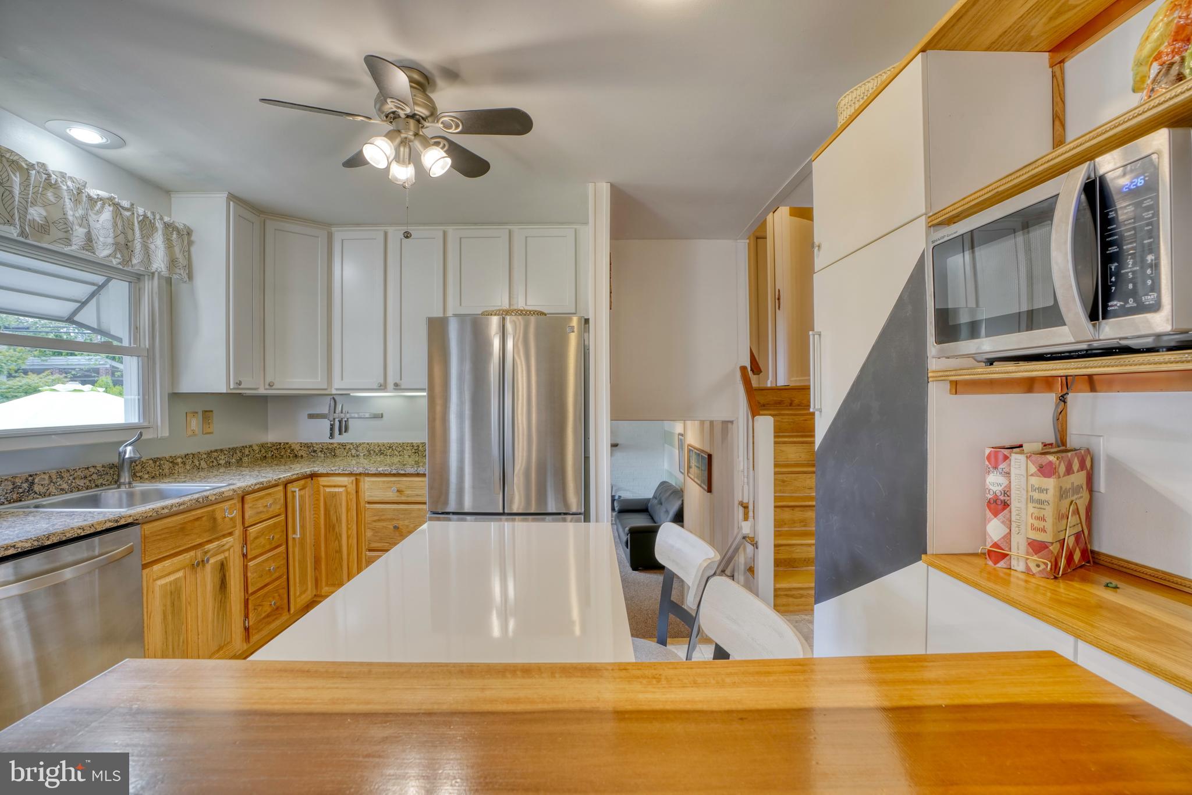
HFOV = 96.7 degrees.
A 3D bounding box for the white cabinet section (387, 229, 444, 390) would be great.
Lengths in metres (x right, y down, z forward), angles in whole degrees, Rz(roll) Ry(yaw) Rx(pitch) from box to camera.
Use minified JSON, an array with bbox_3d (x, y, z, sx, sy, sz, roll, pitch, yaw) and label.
[{"bbox_3d":[-1.149,-0.560,3.561,0.358,1.025,0.330,0,0,1],"label":"white cabinet section"}]

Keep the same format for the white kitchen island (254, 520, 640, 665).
[{"bbox_3d":[-0.255,0.904,1.260,0.650,0.914,1.240,0,0,-1],"label":"white kitchen island"}]

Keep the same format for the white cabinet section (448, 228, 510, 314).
[{"bbox_3d":[-0.743,-0.802,3.552,0.396,0.548,0.330,0,0,1],"label":"white cabinet section"}]

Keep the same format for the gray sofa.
[{"bbox_3d":[0.900,2.021,8.720,0.970,0.970,2.120,0,0,-3],"label":"gray sofa"}]

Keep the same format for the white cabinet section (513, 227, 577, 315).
[{"bbox_3d":[-0.319,-0.804,3.543,0.400,0.549,0.330,0,0,1],"label":"white cabinet section"}]

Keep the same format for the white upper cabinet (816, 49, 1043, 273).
[{"bbox_3d":[0.888,-0.605,1.510,0.290,0.371,0.615,0,0,-1],"label":"white upper cabinet"}]

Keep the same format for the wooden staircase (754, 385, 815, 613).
[{"bbox_3d":[1.440,0.629,3.950,0.900,1.420,1.400,0,0,-1],"label":"wooden staircase"}]

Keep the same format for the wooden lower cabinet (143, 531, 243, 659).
[{"bbox_3d":[-2.055,0.951,2.380,0.580,0.600,0.520,0,0,3],"label":"wooden lower cabinet"}]

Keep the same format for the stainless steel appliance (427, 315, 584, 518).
[{"bbox_3d":[-0.465,0.457,3.220,0.836,1.776,0.870,0,0,2],"label":"stainless steel appliance"}]

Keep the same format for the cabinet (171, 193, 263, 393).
[{"bbox_3d":[-2.120,-0.559,2.985,0.320,1.070,0.305,0,0,1],"label":"cabinet"}]

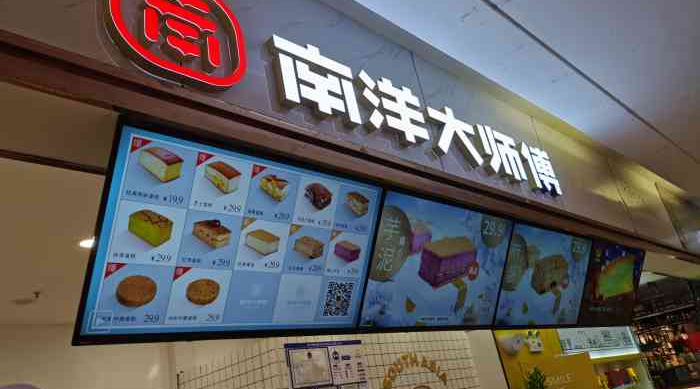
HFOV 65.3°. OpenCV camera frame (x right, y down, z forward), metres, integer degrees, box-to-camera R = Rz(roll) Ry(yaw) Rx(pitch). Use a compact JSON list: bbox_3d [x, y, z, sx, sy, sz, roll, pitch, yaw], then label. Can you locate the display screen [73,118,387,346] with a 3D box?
[{"bbox_3d":[-0.307,0.172,1.811,1.048,0.597,0.060,12,-2,-44],"label":"display screen"}]

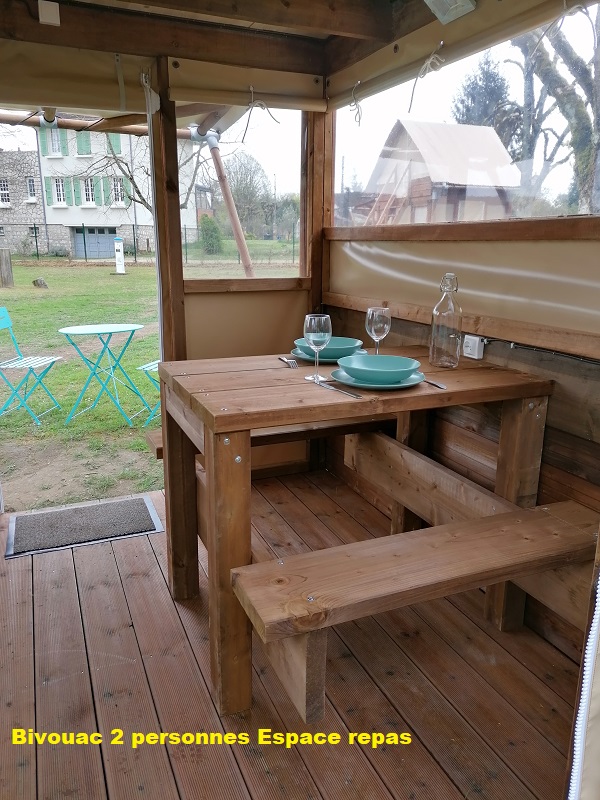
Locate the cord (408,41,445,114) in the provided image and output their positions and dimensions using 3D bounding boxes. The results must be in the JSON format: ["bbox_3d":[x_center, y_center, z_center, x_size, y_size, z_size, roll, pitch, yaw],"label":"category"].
[{"bbox_3d":[0.426,-1.101,2.132,0.045,0.180,0.170,-6,15,-23],"label":"cord"}]

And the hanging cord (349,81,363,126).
[{"bbox_3d":[0.227,-1.222,2.582,0.045,0.170,0.080,-6,15,-23],"label":"hanging cord"}]

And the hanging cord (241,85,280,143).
[{"bbox_3d":[-0.170,-1.230,2.696,0.165,0.230,0.050,-6,15,-23],"label":"hanging cord"}]

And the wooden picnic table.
[{"bbox_3d":[0.135,0.297,1.949,0.984,0.787,0.638,-6,15,-23],"label":"wooden picnic table"}]

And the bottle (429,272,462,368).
[{"bbox_3d":[0.456,-0.246,1.928,0.094,0.281,0.094,-6,15,-23],"label":"bottle"}]

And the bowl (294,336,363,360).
[{"bbox_3d":[0.100,-0.176,2.089,0.230,0.050,0.230,1,14,0],"label":"bowl"}]

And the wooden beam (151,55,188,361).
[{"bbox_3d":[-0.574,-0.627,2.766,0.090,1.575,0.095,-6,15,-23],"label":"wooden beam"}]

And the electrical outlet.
[{"bbox_3d":[0.568,-0.177,2.051,0.042,0.074,0.074,-6,15,-23],"label":"electrical outlet"}]

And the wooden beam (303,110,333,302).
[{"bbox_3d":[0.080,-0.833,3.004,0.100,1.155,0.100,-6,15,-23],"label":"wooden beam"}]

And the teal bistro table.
[{"bbox_3d":[-1.461,-0.190,4.711,0.600,0.710,0.600,3,14,8],"label":"teal bistro table"}]

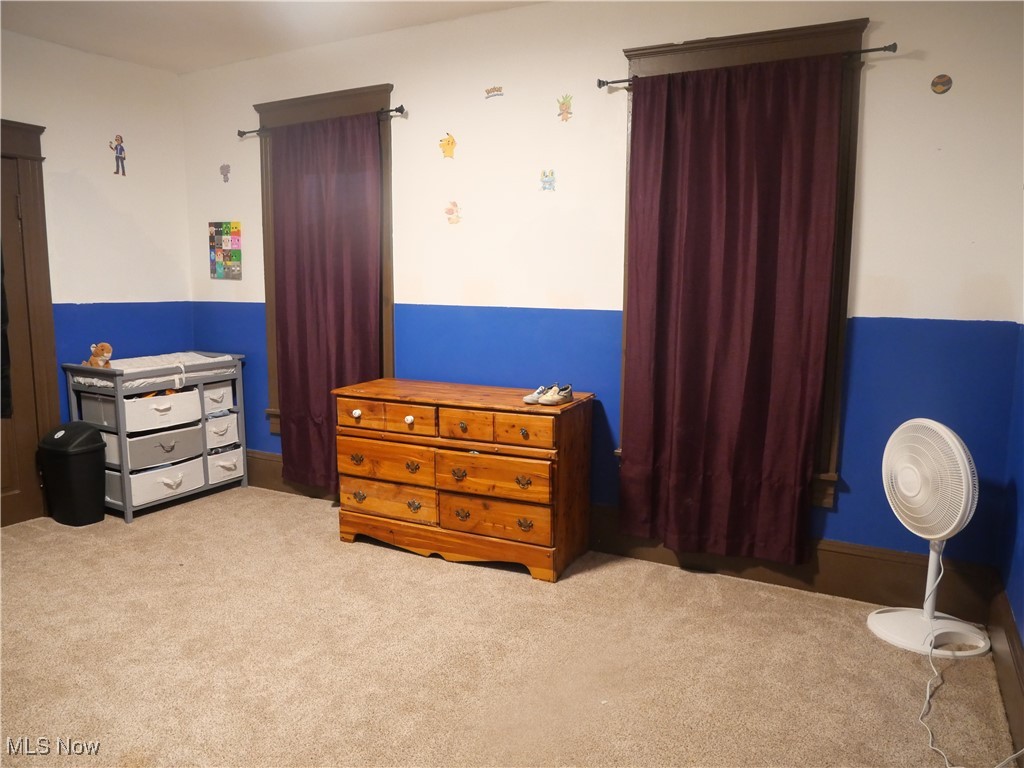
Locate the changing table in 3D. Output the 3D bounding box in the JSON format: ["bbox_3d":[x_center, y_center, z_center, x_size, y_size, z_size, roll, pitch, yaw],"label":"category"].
[{"bbox_3d":[-2.151,0.292,4.403,0.510,0.865,0.875,4,9,27],"label":"changing table"}]

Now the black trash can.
[{"bbox_3d":[-2.467,0.502,4.013,0.310,0.550,0.225,4,9,27],"label":"black trash can"}]

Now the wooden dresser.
[{"bbox_3d":[-0.258,0.445,3.617,1.255,0.800,0.505,4,8,24],"label":"wooden dresser"}]

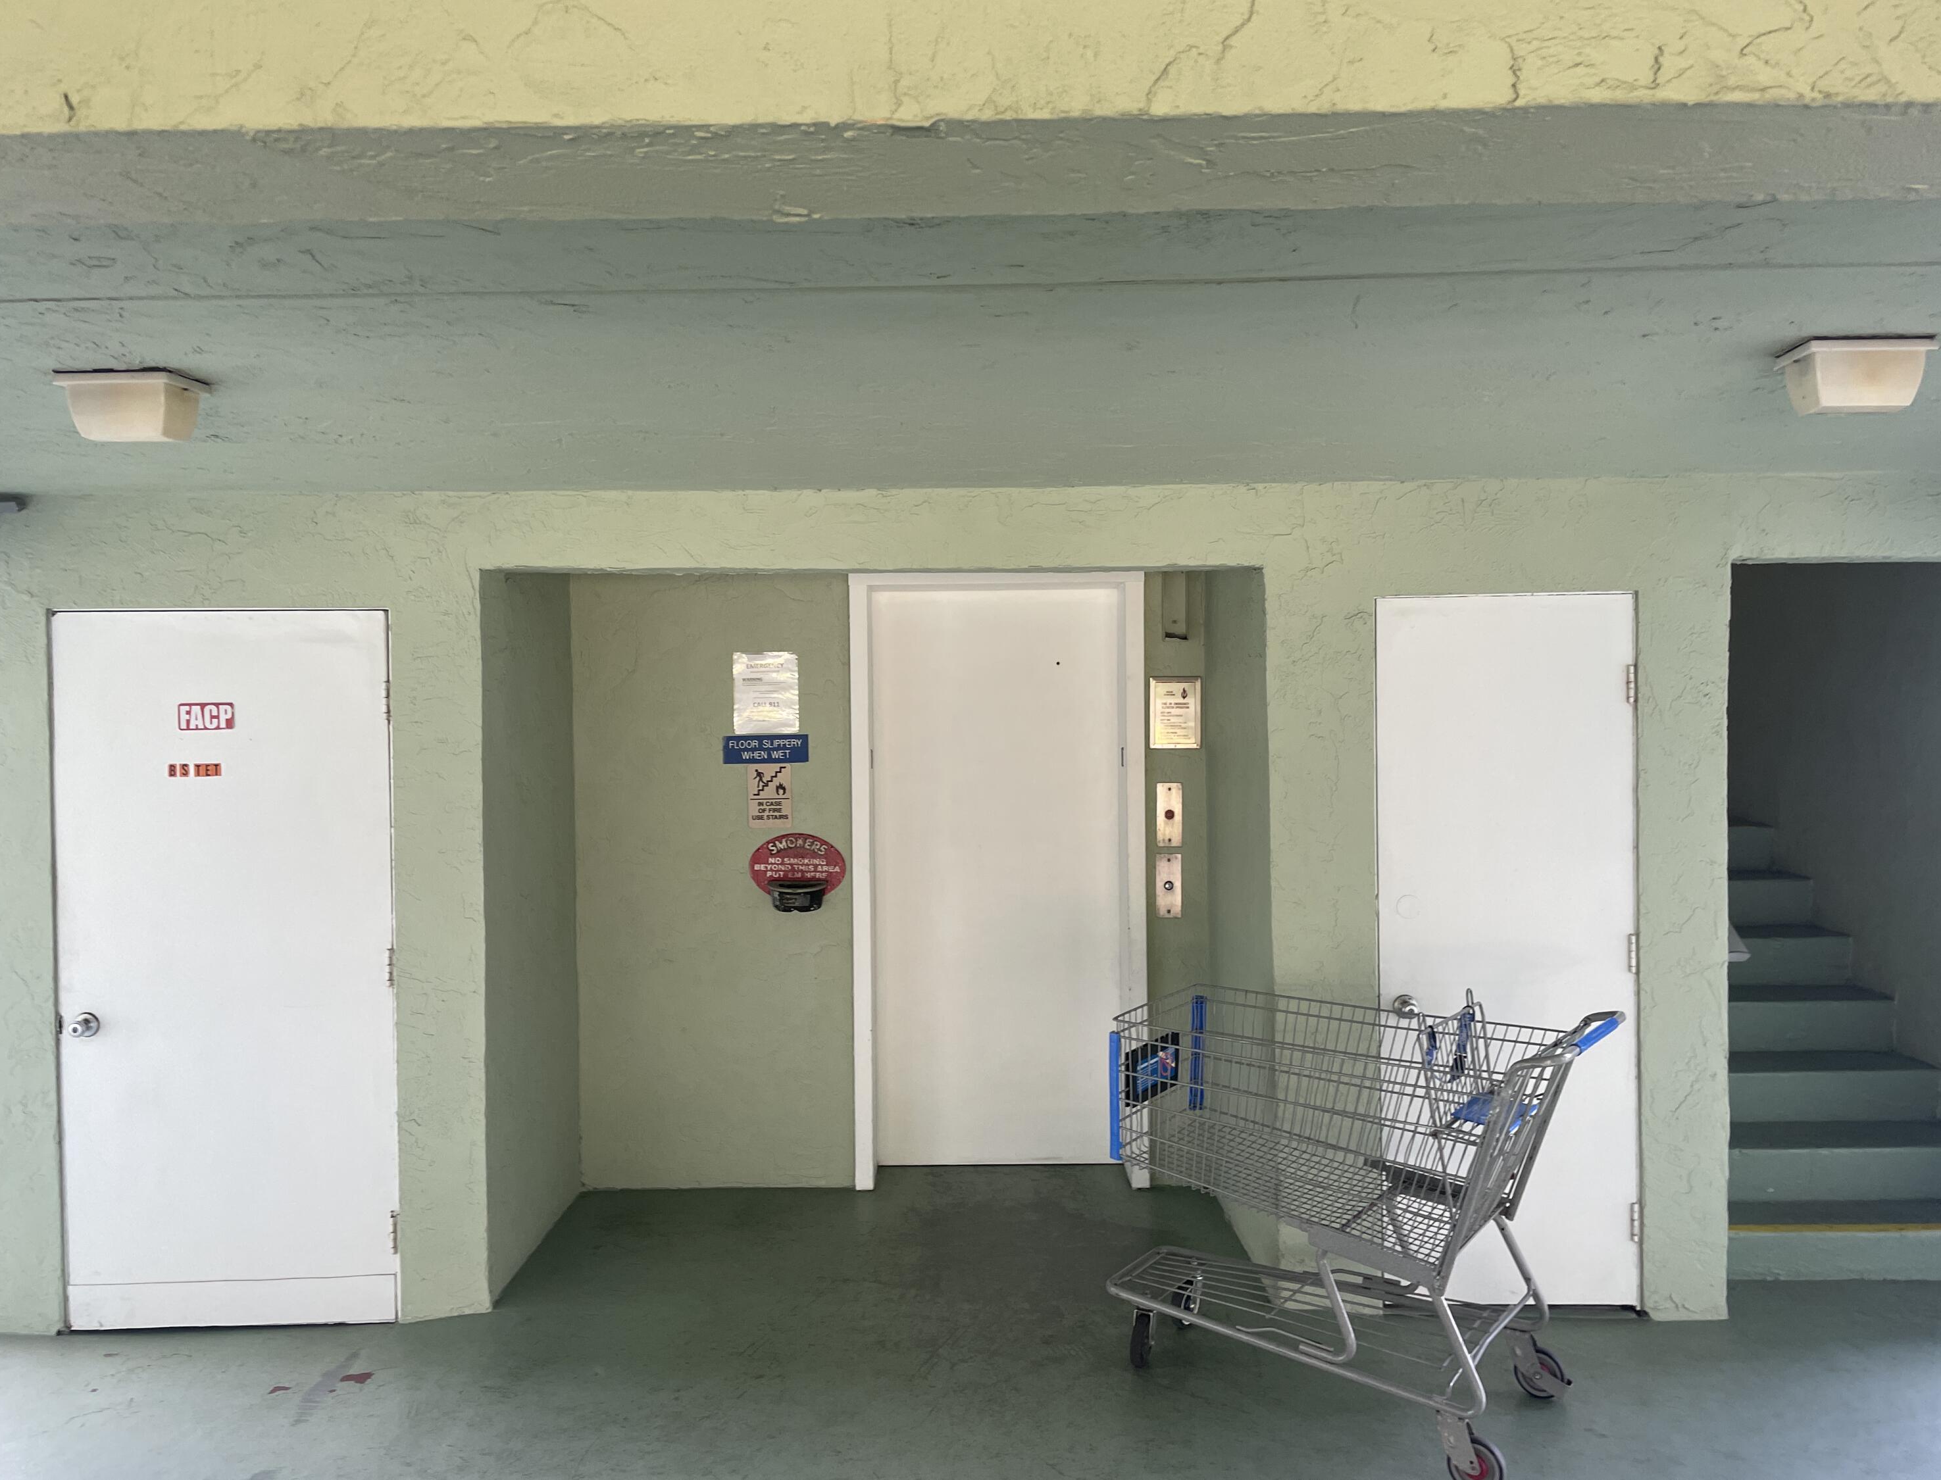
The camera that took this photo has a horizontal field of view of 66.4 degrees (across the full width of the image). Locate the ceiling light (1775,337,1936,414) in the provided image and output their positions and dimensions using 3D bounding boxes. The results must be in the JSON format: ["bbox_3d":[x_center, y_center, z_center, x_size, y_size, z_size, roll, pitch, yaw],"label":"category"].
[{"bbox_3d":[1.591,-0.648,2.672,0.213,0.118,0.135,-1,1,0],"label":"ceiling light"}]

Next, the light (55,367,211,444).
[{"bbox_3d":[-1.553,-0.607,2.743,0.213,0.118,0.135,-1,1,0],"label":"light"}]

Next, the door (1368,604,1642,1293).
[{"bbox_3d":[1.488,0.590,4.117,0.705,1.970,0.050,-1,1,0],"label":"door"}]

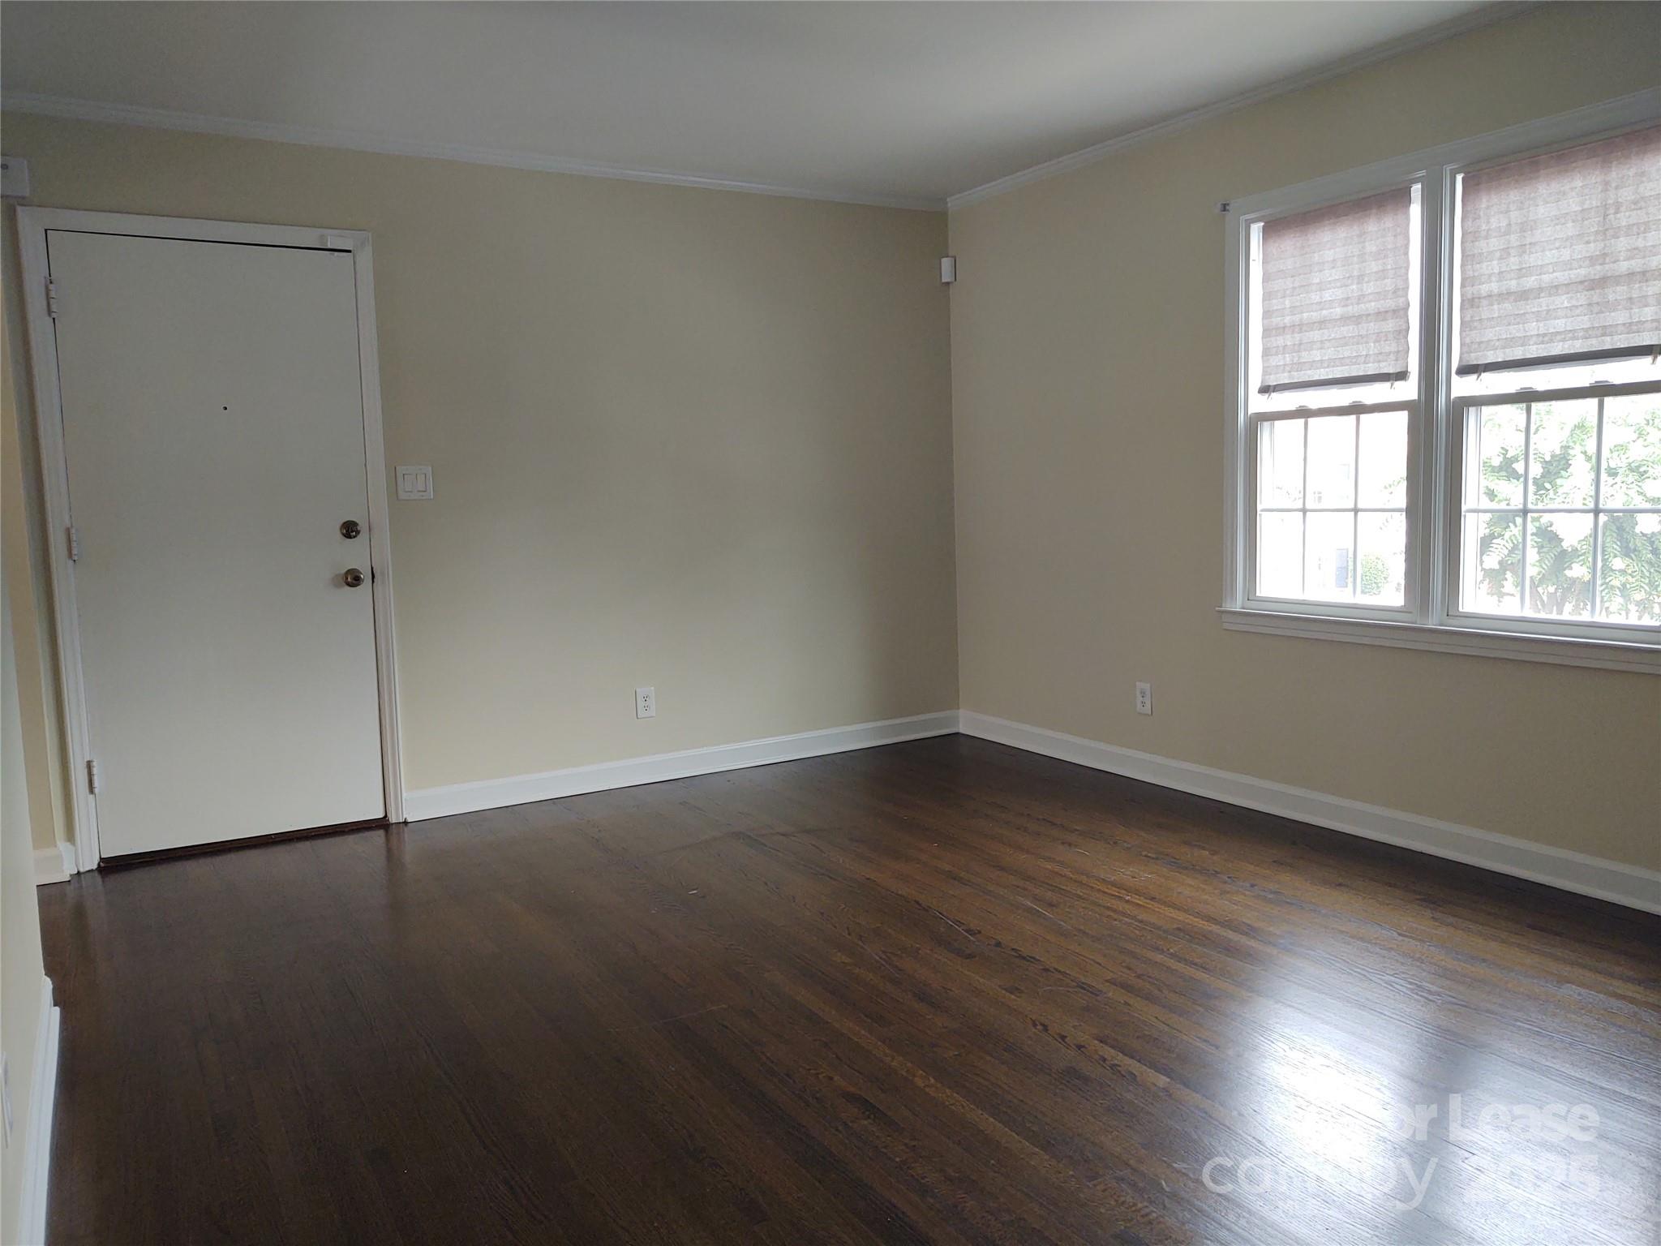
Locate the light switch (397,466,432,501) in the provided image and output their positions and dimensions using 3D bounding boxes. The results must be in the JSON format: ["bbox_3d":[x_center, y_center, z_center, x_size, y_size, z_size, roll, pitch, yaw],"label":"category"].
[{"bbox_3d":[-1.500,-0.506,4.688,0.122,0.118,0.012,-5,7,-30],"label":"light switch"}]

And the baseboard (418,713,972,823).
[{"bbox_3d":[-0.480,0.571,5.410,2.523,0.108,0.018,-5,7,-31],"label":"baseboard"}]

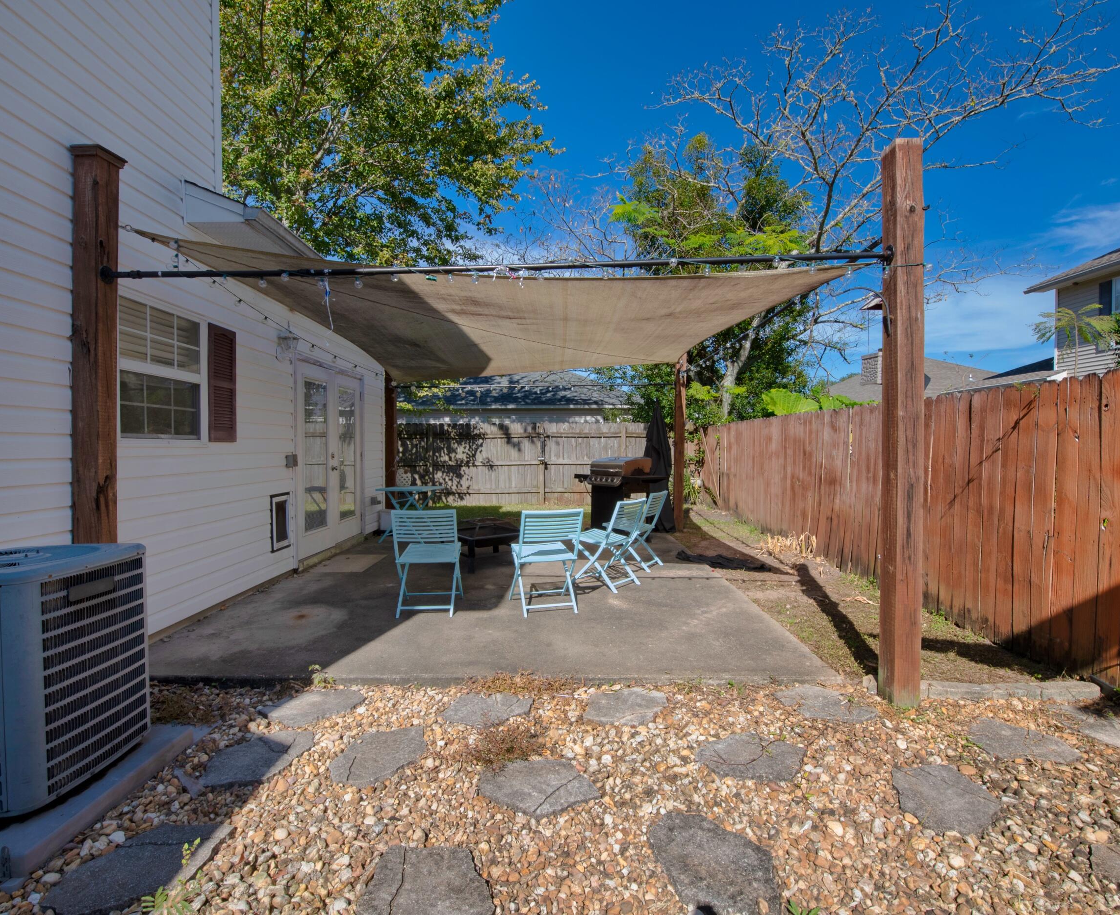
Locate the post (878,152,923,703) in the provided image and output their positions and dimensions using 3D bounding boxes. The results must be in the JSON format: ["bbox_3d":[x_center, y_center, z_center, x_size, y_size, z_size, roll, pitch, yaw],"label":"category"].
[{"bbox_3d":[1.833,-0.178,2.860,0.138,2.980,0.138,0,1,0],"label":"post"}]

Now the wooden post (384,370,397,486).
[{"bbox_3d":[-2.620,-0.260,8.270,0.140,2.920,0.140,0,1,0],"label":"wooden post"}]

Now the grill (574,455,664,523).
[{"bbox_3d":[0.920,0.600,8.100,0.620,1.170,1.380,-1,1,-40],"label":"grill"}]

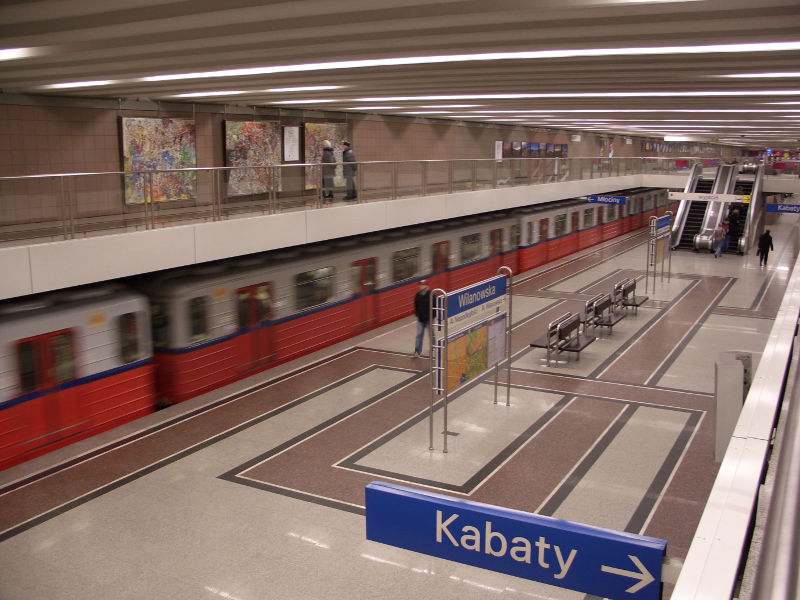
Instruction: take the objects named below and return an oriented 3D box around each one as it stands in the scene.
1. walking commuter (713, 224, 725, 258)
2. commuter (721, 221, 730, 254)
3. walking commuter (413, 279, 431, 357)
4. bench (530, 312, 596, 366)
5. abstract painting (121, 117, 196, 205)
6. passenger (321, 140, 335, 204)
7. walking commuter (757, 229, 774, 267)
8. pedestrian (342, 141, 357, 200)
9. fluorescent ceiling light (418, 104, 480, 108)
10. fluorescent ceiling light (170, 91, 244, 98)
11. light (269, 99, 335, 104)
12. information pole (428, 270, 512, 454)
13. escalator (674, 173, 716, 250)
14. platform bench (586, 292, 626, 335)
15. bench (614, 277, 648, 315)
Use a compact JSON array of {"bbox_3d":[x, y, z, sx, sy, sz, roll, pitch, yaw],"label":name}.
[{"bbox_3d":[15.046,-2.778,35.916,0.480,1.670,0.450,8,14,40],"label":"walking commuter"},{"bbox_3d":[15.818,-3.105,37.008,0.500,1.680,0.420,6,12,30],"label":"commuter"},{"bbox_3d":[0.577,0.436,17.757,0.550,1.770,0.420,9,14,37],"label":"walking commuter"},{"bbox_3d":[3.790,0.925,17.471,1.130,0.930,1.460,6,13,29],"label":"bench"},{"bbox_3d":[-5.716,-3.328,18.168,0.100,1.930,2.240,6,13,29],"label":"abstract painting"},{"bbox_3d":[-2.062,-3.750,22.000,0.380,1.680,0.450,3,12,21],"label":"passenger"},{"bbox_3d":[15.924,-2.266,33.230,0.580,1.660,0.400,6,12,30],"label":"walking commuter"},{"bbox_3d":[-1.480,-3.831,22.658,0.380,1.680,0.520,0,11,0],"label":"pedestrian"},{"bbox_3d":[1.381,-5.275,20.754,1.700,0.100,0.150,6,13,29],"label":"fluorescent ceiling light"},{"bbox_3d":[-4.172,-4.493,16.681,2.250,0.100,0.150,6,13,29],"label":"fluorescent ceiling light"},{"bbox_3d":[-2.557,-5.166,19.900,1.900,0.100,0.160,6,12,30],"label":"light"},{"bbox_3d":[1.290,0.941,13.386,0.330,2.700,2.720,6,12,30],"label":"information pole"},{"bbox_3d":[16.192,-5.165,40.449,1.650,4.160,8.400,6,13,29],"label":"escalator"},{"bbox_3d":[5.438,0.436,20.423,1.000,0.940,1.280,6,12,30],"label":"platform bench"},{"bbox_3d":[6.712,-0.059,22.560,1.130,0.930,1.460,6,13,29],"label":"bench"}]

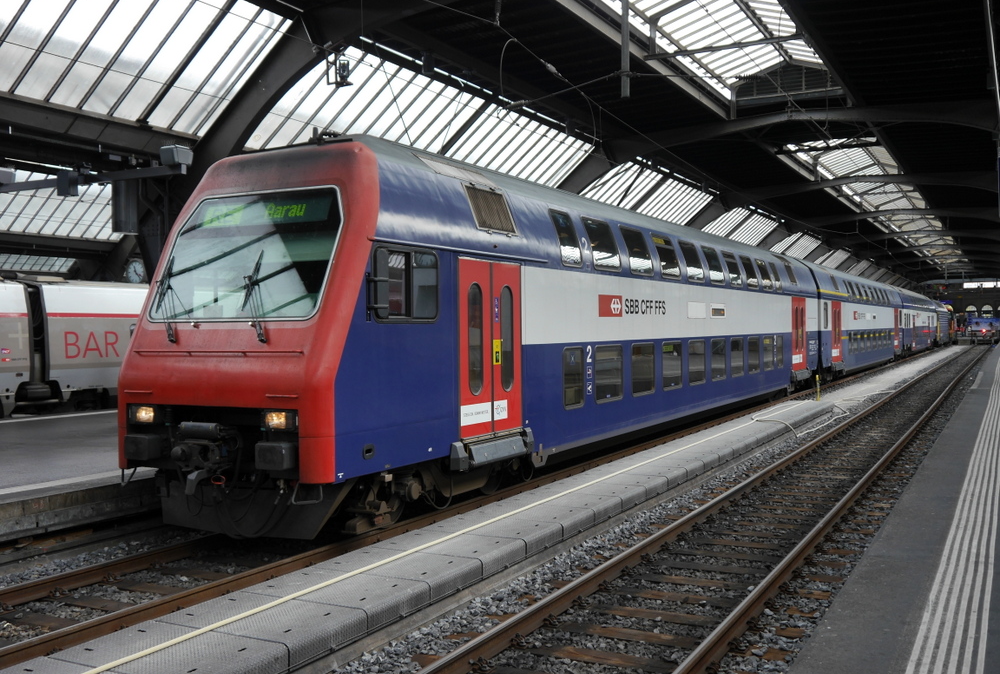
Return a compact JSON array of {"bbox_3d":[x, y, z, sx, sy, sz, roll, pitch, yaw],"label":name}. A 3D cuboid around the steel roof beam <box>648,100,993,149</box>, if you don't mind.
[{"bbox_3d":[7.187,-5.087,24.842,8.500,0.880,0.330,0,1,26],"label":"steel roof beam"}]

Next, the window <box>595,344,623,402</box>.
[{"bbox_3d":[1.689,0.571,16.283,0.080,0.890,1.260,0,1,26],"label":"window"}]

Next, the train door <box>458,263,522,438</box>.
[{"bbox_3d":[-0.112,0.125,12.672,0.100,2.090,1.660,0,1,26],"label":"train door"}]

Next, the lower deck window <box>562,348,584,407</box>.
[{"bbox_3d":[1.042,0.579,14.985,0.080,0.900,0.780,0,1,26],"label":"lower deck window"}]

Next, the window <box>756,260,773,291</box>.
[{"bbox_3d":[6.827,-1.586,26.845,0.090,0.830,1.190,-16,-7,26],"label":"window"}]

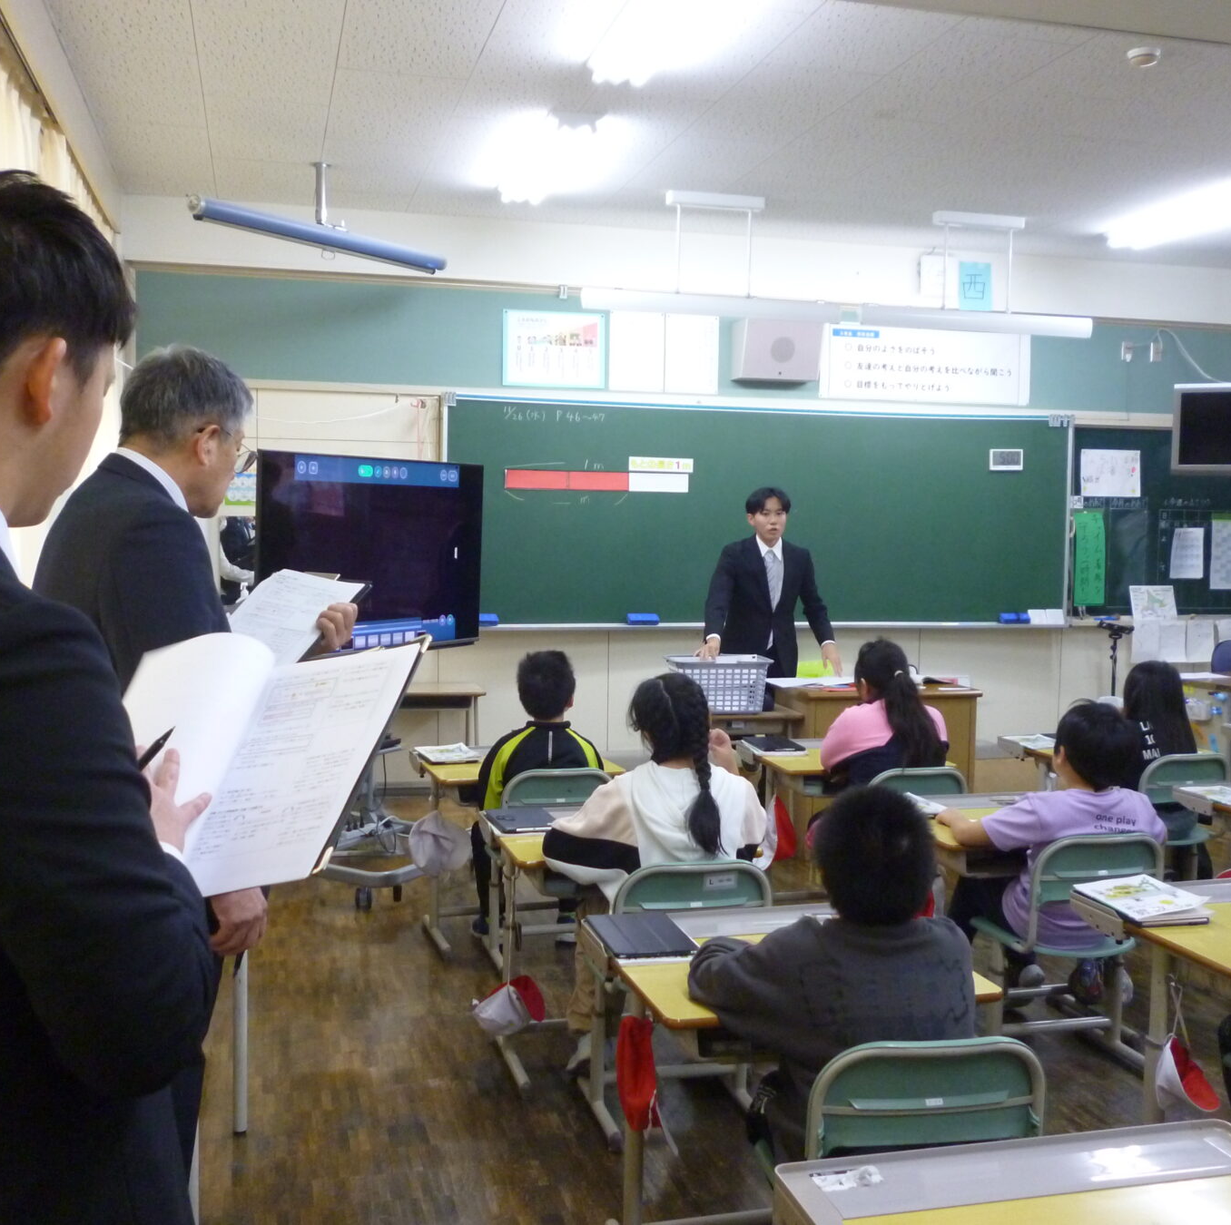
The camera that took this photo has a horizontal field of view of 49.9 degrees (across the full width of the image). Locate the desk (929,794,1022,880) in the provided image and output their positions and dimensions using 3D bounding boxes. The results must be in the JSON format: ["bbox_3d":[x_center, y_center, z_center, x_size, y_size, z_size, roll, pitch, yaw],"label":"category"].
[{"bbox_3d":[1.189,0.922,3.990,0.700,0.620,0.580,0,5,-15],"label":"desk"}]

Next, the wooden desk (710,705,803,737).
[{"bbox_3d":[0.452,0.750,5.752,0.610,0.645,0.410,0,5,-15],"label":"wooden desk"}]

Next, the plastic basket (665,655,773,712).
[{"bbox_3d":[0.425,0.300,5.679,0.430,0.225,0.300,0,4,-15],"label":"plastic basket"}]

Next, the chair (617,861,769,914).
[{"bbox_3d":[0.132,0.863,3.119,0.370,0.645,0.430,0,4,-15],"label":"chair"}]

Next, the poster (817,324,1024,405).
[{"bbox_3d":[1.750,-1.378,7.396,1.270,0.400,0.020,0,4,-13],"label":"poster"}]

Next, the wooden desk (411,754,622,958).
[{"bbox_3d":[-0.357,0.830,4.722,0.670,0.600,0.560,0,4,-18],"label":"wooden desk"}]

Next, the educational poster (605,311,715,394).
[{"bbox_3d":[0.267,-1.379,7.041,0.610,0.410,0.020,0,4,-13],"label":"educational poster"}]

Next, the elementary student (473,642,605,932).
[{"bbox_3d":[-0.261,0.645,4.515,0.440,1.040,0.580,0,5,-15],"label":"elementary student"}]

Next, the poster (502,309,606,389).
[{"bbox_3d":[-0.310,-1.371,6.900,0.550,0.390,0.010,0,5,-15],"label":"poster"}]

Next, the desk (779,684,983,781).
[{"bbox_3d":[1.096,0.679,5.861,0.840,0.700,0.560,0,4,-15],"label":"desk"}]

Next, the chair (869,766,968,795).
[{"bbox_3d":[0.933,0.790,4.488,0.370,0.645,0.430,0,4,-15],"label":"chair"}]

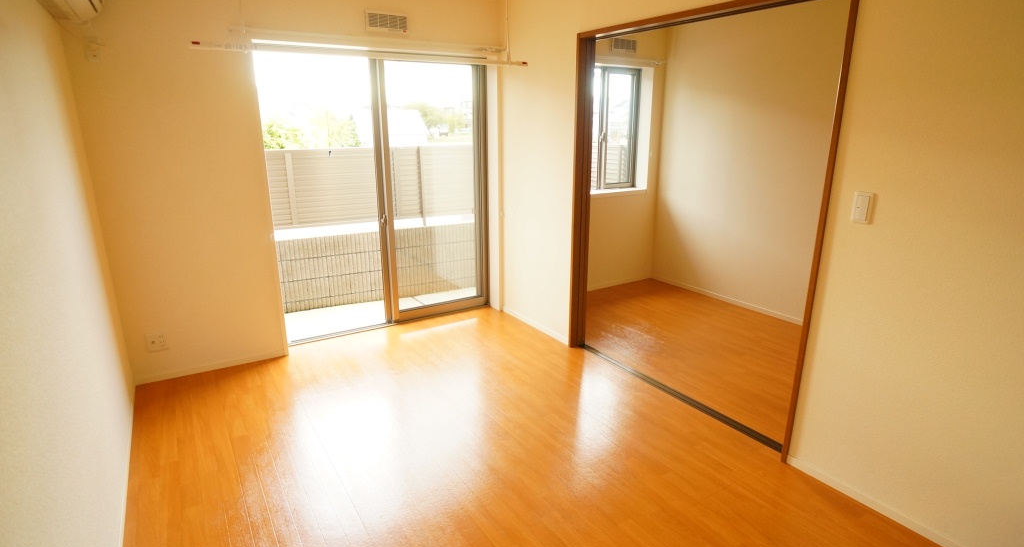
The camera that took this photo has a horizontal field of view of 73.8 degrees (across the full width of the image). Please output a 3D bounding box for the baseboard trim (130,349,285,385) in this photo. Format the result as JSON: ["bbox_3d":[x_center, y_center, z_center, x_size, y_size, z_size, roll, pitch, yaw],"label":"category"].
[{"bbox_3d":[-1.867,0.585,4.302,0.924,0.058,0.014,-11,18,-36],"label":"baseboard trim"}]

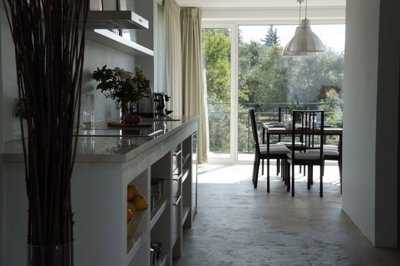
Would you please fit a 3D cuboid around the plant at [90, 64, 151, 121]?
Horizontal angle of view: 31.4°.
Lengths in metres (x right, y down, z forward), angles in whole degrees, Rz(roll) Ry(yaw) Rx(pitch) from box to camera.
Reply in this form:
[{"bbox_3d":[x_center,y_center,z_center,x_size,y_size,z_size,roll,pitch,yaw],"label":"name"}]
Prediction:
[{"bbox_3d":[-0.574,-0.279,5.199,0.410,0.420,0.360,0,3,3],"label":"plant"}]

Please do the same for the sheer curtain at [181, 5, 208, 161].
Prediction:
[{"bbox_3d":[-0.082,-0.768,11.645,0.450,2.540,0.150,0,3,3],"label":"sheer curtain"}]

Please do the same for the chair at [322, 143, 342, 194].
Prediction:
[{"bbox_3d":[1.651,0.212,8.973,0.530,0.980,0.440,1,3,13],"label":"chair"}]

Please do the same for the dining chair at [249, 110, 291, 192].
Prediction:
[{"bbox_3d":[0.904,0.202,9.061,0.530,0.990,0.440,0,3,4],"label":"dining chair"}]

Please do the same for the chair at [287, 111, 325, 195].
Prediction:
[{"bbox_3d":[1.264,0.236,8.463,0.440,0.990,0.530,0,3,3],"label":"chair"}]

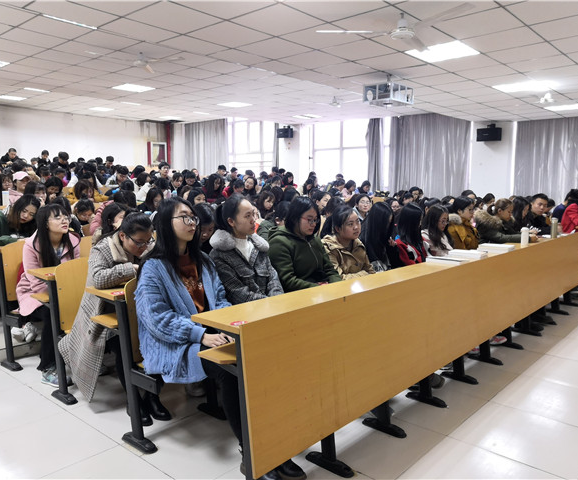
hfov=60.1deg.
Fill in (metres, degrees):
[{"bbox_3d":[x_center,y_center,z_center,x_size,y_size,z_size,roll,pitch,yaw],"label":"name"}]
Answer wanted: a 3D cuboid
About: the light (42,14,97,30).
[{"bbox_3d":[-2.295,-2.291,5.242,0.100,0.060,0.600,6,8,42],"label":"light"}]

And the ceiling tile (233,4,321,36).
[{"bbox_3d":[-0.093,-1.815,4.130,0.600,0.020,0.600,5,8,42],"label":"ceiling tile"}]

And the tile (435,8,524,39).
[{"bbox_3d":[1.601,-1.823,4.214,0.600,0.020,0.600,5,8,42],"label":"tile"}]

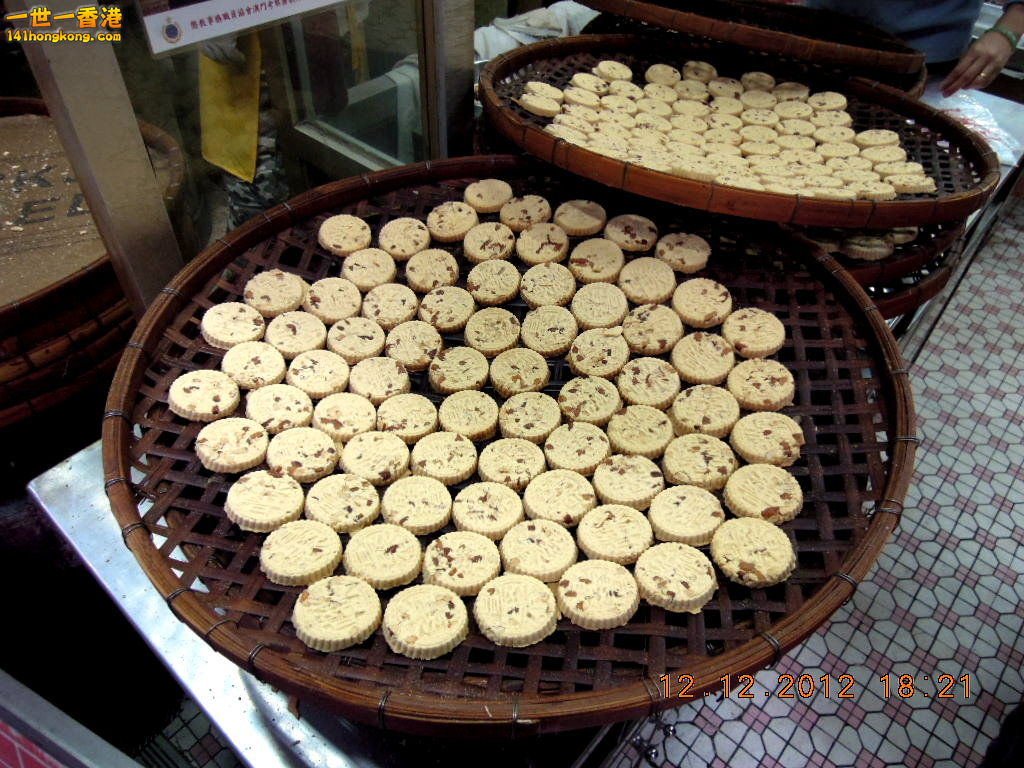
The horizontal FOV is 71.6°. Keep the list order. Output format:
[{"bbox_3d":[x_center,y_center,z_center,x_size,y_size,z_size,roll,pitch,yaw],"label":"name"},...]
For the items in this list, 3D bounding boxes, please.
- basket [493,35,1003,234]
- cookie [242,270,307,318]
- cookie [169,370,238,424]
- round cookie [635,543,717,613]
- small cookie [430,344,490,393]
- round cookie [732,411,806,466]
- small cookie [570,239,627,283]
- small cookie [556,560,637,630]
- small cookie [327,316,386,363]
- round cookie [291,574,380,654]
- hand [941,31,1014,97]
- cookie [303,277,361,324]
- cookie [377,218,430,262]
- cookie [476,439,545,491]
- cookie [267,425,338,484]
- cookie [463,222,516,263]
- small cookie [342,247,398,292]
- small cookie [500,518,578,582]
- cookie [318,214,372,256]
[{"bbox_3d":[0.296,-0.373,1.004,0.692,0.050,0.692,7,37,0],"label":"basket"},{"bbox_3d":[-0.255,-0.097,0.764,0.059,0.011,0.059,8,51,-10],"label":"cookie"},{"bbox_3d":[-0.284,0.011,0.657,0.059,0.011,0.059,11,43,-10],"label":"cookie"},{"bbox_3d":[0.107,0.124,0.462,0.052,0.009,0.052,-8,32,0],"label":"round cookie"},{"bbox_3d":[-0.054,-0.013,0.728,0.059,0.011,0.059,3,48,0],"label":"small cookie"},{"bbox_3d":[0.224,0.049,0.623,0.059,0.011,0.059,-10,40,9],"label":"round cookie"},{"bbox_3d":[0.089,-0.129,0.747,0.056,0.012,0.056,-2,55,0],"label":"small cookie"},{"bbox_3d":[0.057,0.141,0.480,0.056,0.012,0.056,-1,31,1],"label":"small cookie"},{"bbox_3d":[-0.142,-0.039,0.649,0.052,0.009,0.052,5,49,-6],"label":"small cookie"},{"bbox_3d":[-0.115,0.149,0.466,0.056,0.012,0.056,2,32,0],"label":"round cookie"},{"bbox_3d":[0.839,-0.576,1.280,0.160,0.050,0.080,-44,61,-7],"label":"hand"},{"bbox_3d":[-0.170,-0.079,0.675,0.052,0.009,0.052,6,53,-8],"label":"cookie"},{"bbox_3d":[-0.127,-0.171,0.841,0.059,0.011,0.059,3,58,-5],"label":"cookie"},{"bbox_3d":[0.001,0.062,0.560,0.052,0.009,0.052,-1,40,0],"label":"cookie"},{"bbox_3d":[-0.170,0.058,0.580,0.056,0.011,0.056,11,37,0],"label":"cookie"},{"bbox_3d":[-0.026,-0.154,0.777,0.056,0.012,0.056,0,53,0],"label":"cookie"},{"bbox_3d":[-0.149,-0.120,0.741,0.056,0.012,0.056,4,51,0],"label":"small cookie"},{"bbox_3d":[0.020,0.119,0.513,0.056,0.011,0.056,-2,33,0],"label":"small cookie"},{"bbox_3d":[-0.170,-0.151,0.723,0.052,0.009,0.052,5,59,-8],"label":"cookie"}]

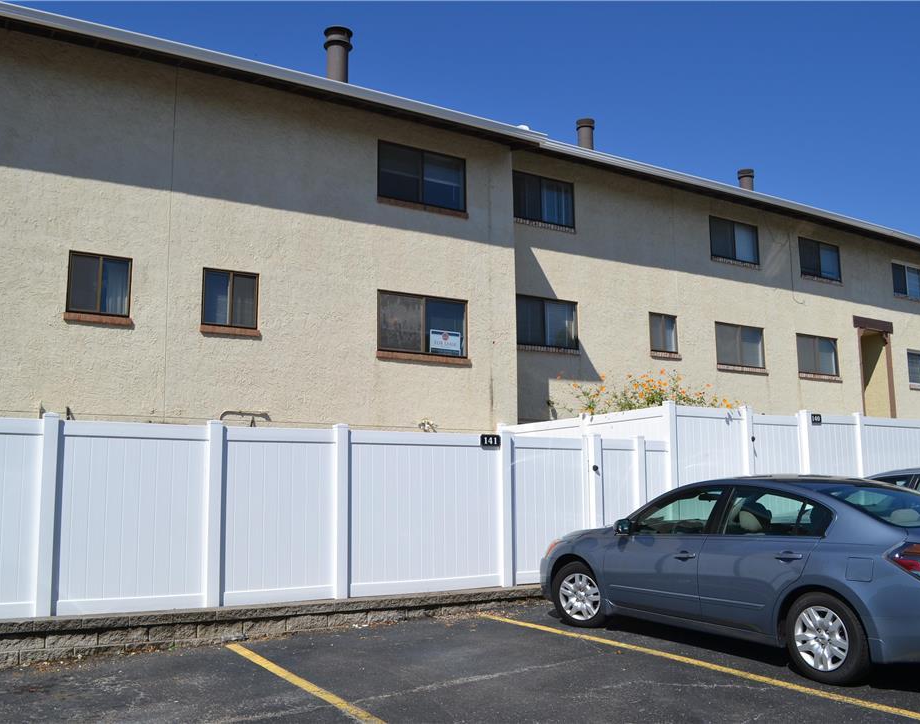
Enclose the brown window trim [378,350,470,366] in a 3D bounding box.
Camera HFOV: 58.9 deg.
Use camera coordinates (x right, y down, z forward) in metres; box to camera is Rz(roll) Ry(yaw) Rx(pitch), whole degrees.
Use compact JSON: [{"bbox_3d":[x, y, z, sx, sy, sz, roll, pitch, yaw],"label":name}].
[{"bbox_3d":[-0.622,-0.054,14.172,1.864,0.104,0.100,4,-9,-31],"label":"brown window trim"}]

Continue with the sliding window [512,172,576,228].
[{"bbox_3d":[1.730,-3.487,17.537,1.847,1.031,0.100,4,-9,-31],"label":"sliding window"}]

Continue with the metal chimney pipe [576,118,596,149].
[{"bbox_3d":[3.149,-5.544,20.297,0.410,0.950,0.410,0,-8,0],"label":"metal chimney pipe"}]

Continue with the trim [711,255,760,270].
[{"bbox_3d":[7.023,-2.502,20.802,1.831,0.146,0.130,4,-9,-32],"label":"trim"}]

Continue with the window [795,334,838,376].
[{"bbox_3d":[9.689,-0.171,22.065,1.740,1.050,0.110,5,-10,-31],"label":"window"}]

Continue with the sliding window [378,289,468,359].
[{"bbox_3d":[-0.644,-0.639,14.410,1.814,1.082,0.110,5,-10,-31],"label":"sliding window"}]

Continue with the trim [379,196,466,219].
[{"bbox_3d":[-0.666,-2.751,14.656,1.853,0.110,0.110,5,-10,-31],"label":"trim"}]

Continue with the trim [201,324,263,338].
[{"bbox_3d":[-3.512,-0.464,12.453,0.927,0.103,0.100,4,-9,-31],"label":"trim"}]

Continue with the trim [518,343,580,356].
[{"bbox_3d":[1.816,-0.233,17.166,1.826,0.116,0.130,4,-9,-32],"label":"trim"}]

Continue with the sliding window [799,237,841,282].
[{"bbox_3d":[10.011,-2.825,22.660,1.754,1.015,0.110,5,-10,-31],"label":"sliding window"}]

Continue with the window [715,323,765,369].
[{"bbox_3d":[7.069,-0.404,20.514,1.758,1.038,0.110,5,-10,-31],"label":"window"}]

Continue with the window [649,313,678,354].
[{"bbox_3d":[4.781,-0.667,19.158,0.889,0.886,0.100,4,-9,-32],"label":"window"}]

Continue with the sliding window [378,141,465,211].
[{"bbox_3d":[-0.675,-3.369,14.898,1.841,1.040,0.100,4,-9,-32],"label":"sliding window"}]

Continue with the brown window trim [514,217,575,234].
[{"bbox_3d":[1.746,-2.927,17.611,1.850,0.110,0.110,5,-10,-31],"label":"brown window trim"}]

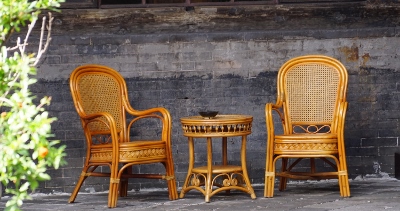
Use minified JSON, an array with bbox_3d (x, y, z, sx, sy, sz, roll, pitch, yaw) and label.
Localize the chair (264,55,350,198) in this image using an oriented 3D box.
[{"bbox_3d":[0.801,0.150,16.253,0.600,0.980,0.585,-1,4,10],"label":"chair"}]

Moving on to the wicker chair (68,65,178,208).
[{"bbox_3d":[-0.578,0.197,15.951,0.600,0.980,0.585,-4,5,-42],"label":"wicker chair"}]

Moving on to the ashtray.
[{"bbox_3d":[0.066,0.075,16.002,0.139,0.040,0.139,-1,3,0],"label":"ashtray"}]

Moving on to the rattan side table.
[{"bbox_3d":[0.125,0.378,16.073,0.530,0.576,0.530,-1,3,0],"label":"rattan side table"}]

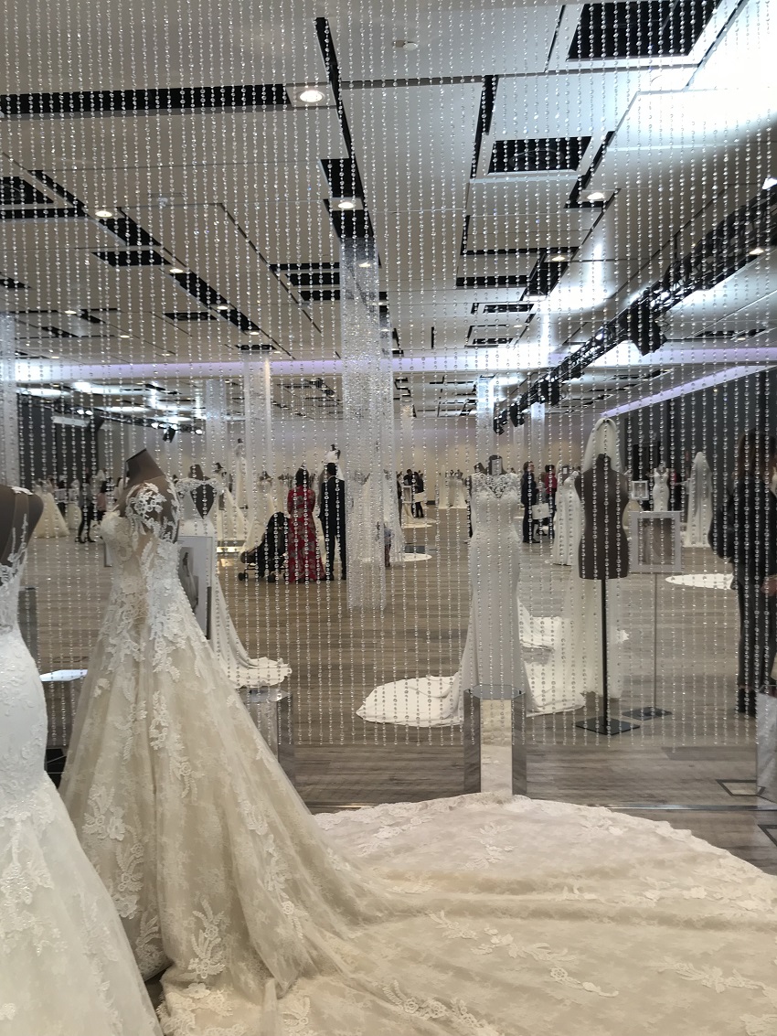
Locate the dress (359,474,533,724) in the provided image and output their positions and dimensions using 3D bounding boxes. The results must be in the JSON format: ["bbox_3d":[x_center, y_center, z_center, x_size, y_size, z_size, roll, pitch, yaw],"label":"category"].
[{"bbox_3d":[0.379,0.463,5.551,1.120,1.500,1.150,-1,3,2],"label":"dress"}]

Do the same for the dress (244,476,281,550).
[{"bbox_3d":[-2.529,-0.044,16.617,0.800,1.500,0.850,-1,3,-6],"label":"dress"}]

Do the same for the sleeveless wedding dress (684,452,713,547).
[{"bbox_3d":[6.096,-0.372,16.508,0.600,1.850,0.750,0,3,11],"label":"sleeveless wedding dress"}]

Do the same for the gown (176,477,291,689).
[{"bbox_3d":[-1.242,0.445,6.500,0.880,1.500,1.120,-3,3,-27],"label":"gown"}]

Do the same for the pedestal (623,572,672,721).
[{"bbox_3d":[1.589,0.771,5.152,0.270,0.880,0.165,-3,3,-31],"label":"pedestal"}]

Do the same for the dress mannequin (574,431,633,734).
[{"bbox_3d":[1.278,0.419,4.899,0.360,1.620,0.290,-3,3,-27],"label":"dress mannequin"}]

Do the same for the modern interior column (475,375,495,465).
[{"bbox_3d":[2.608,-1.754,22.442,0.450,4.136,0.450,-1,3,3],"label":"modern interior column"}]

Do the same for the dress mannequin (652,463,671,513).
[{"bbox_3d":[5.313,-0.233,16.314,0.420,1.620,0.420,0,3,11],"label":"dress mannequin"}]

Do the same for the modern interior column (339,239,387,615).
[{"bbox_3d":[-0.290,-1.044,9.479,0.420,4.136,0.420,-1,3,3],"label":"modern interior column"}]

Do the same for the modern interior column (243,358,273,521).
[{"bbox_3d":[-2.779,-1.417,17.748,0.450,4.136,0.450,-1,3,3],"label":"modern interior column"}]

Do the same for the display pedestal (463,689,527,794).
[{"bbox_3d":[0.514,1.054,4.014,0.297,0.470,0.260,-1,3,8],"label":"display pedestal"}]

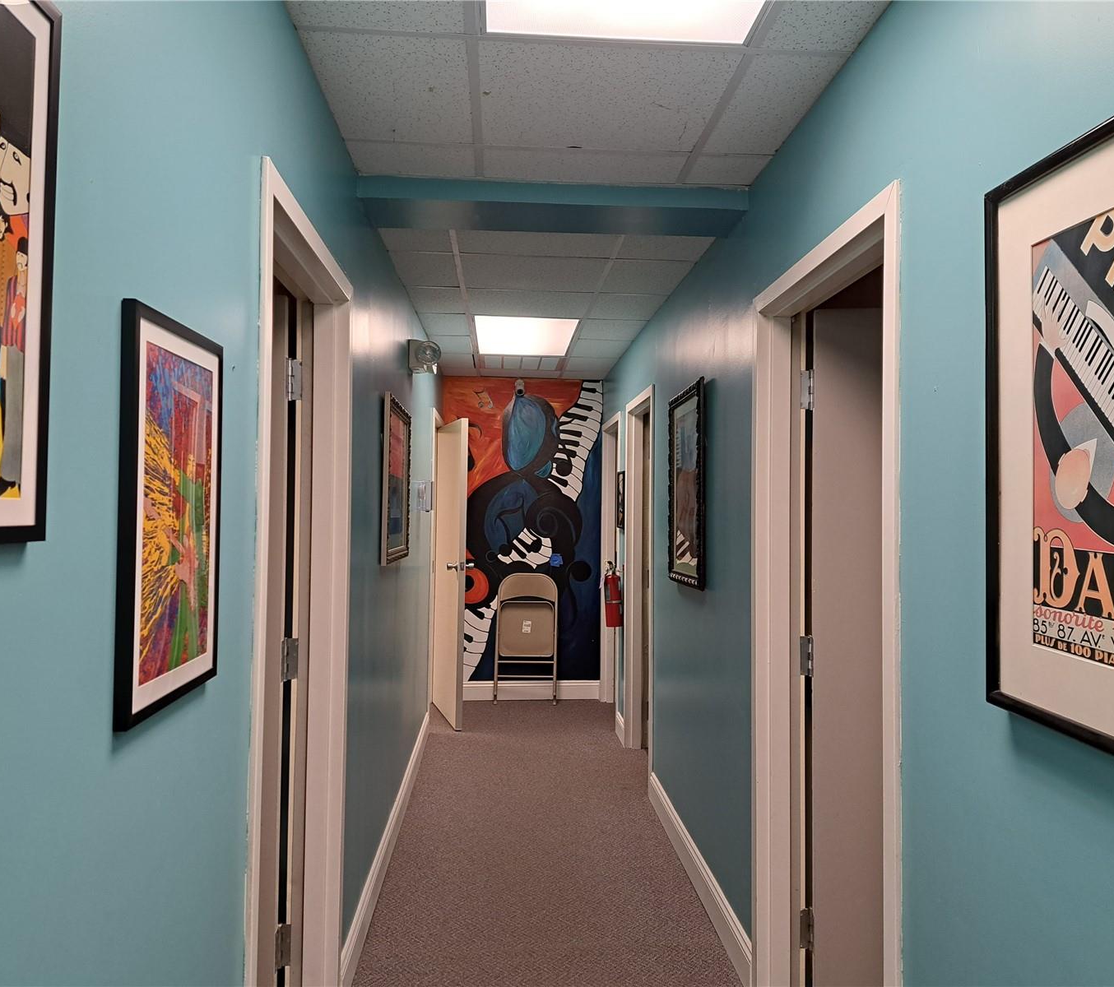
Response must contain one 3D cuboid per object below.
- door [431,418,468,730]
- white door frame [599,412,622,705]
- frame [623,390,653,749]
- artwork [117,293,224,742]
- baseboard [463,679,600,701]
[{"bbox_3d":[-0.760,0.536,6.432,0.047,2.043,0.904,1,-1,-17],"label":"door"},{"bbox_3d":[0.434,0.527,6.491,0.130,2.110,0.994,1,-1,-3],"label":"white door frame"},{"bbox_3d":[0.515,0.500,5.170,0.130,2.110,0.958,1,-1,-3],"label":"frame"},{"bbox_3d":[-0.535,0.026,1.277,0.023,0.522,0.346,1,-1,-3],"label":"artwork"},{"bbox_3d":[-0.271,1.515,7.011,1.202,0.145,0.018,1,-1,-3],"label":"baseboard"}]

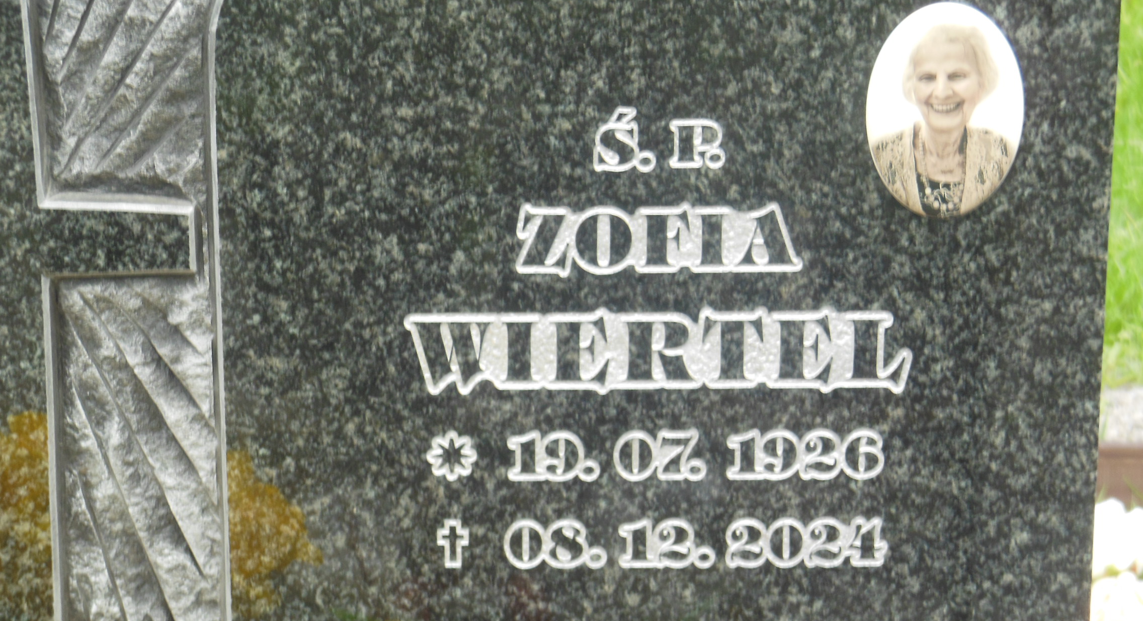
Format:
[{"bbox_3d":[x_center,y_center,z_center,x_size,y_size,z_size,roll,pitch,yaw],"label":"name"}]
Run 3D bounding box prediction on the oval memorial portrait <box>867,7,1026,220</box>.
[{"bbox_3d":[0.257,-0.138,2.520,0.109,0.151,0.011,0,17,0],"label":"oval memorial portrait"}]

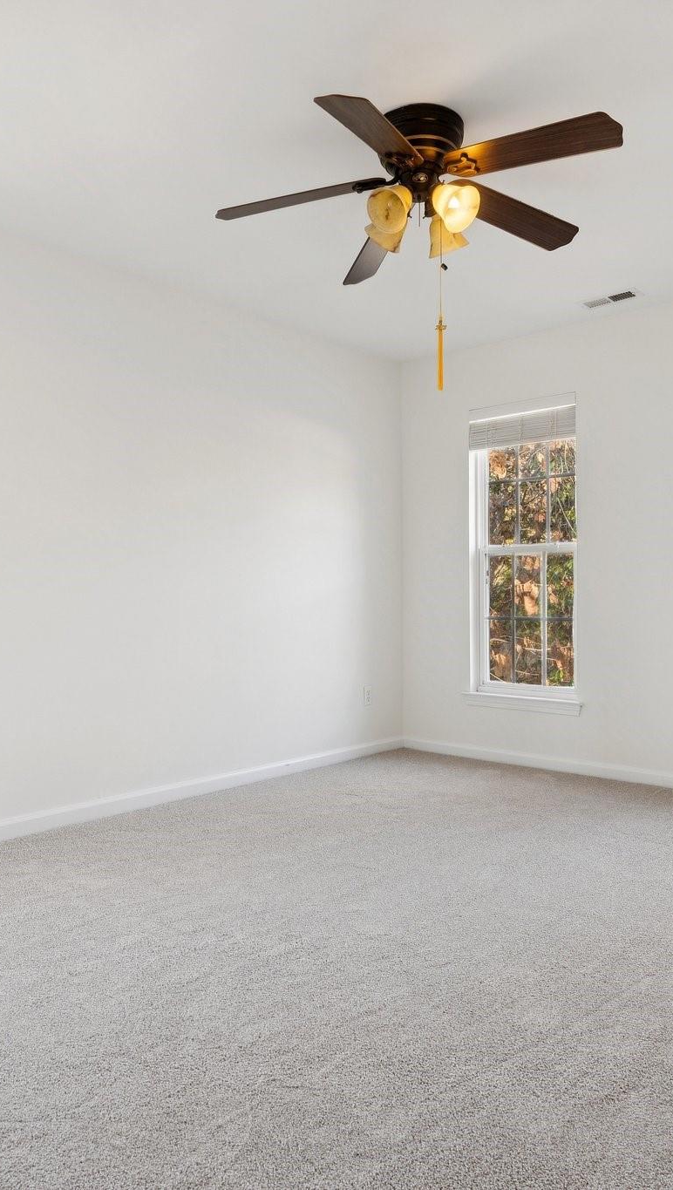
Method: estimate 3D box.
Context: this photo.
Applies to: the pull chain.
[{"bbox_3d":[0.334,-0.892,2.530,0.030,0.485,0.030,0,0,0],"label":"pull chain"}]

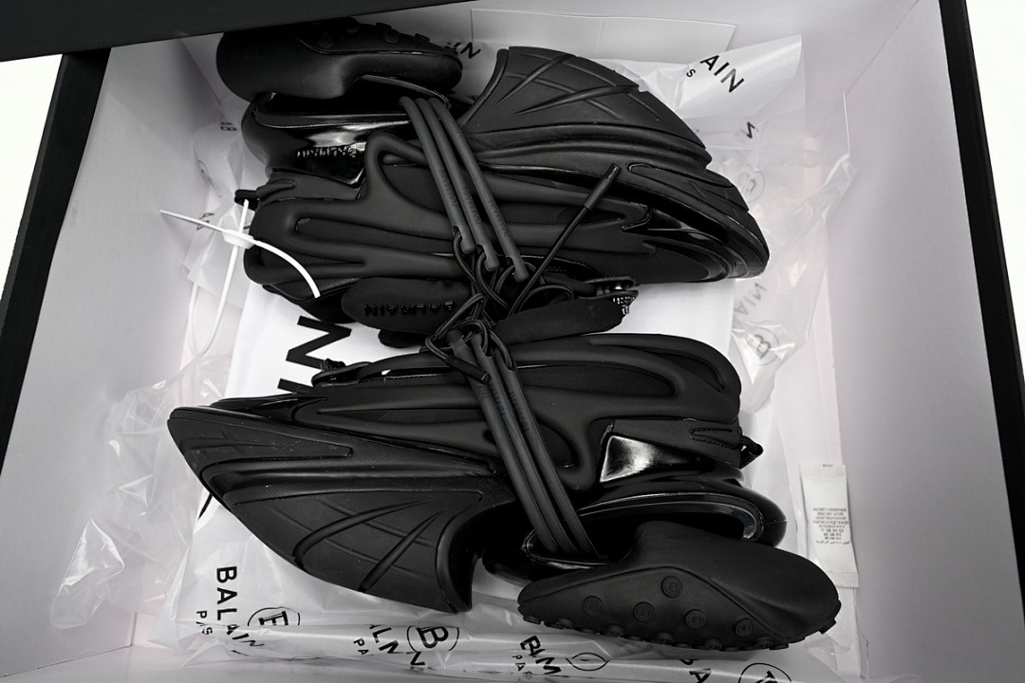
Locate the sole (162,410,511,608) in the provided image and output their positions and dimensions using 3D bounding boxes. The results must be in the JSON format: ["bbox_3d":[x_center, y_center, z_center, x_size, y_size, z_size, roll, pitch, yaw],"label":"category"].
[{"bbox_3d":[-0.086,0.079,0.360,0.180,0.108,0.070,11,73,2],"label":"sole"}]

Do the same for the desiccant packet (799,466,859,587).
[{"bbox_3d":[0.177,0.102,0.414,0.026,0.006,0.067,1,73,-1],"label":"desiccant packet"}]

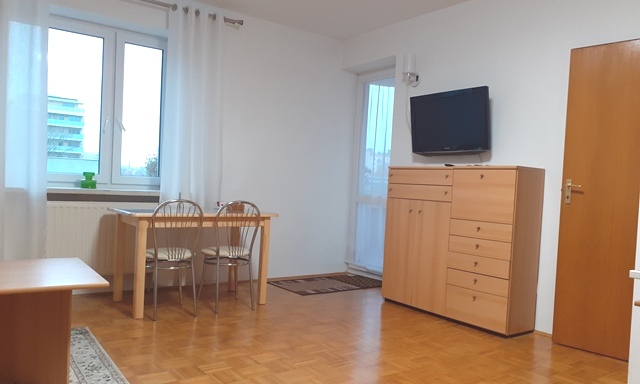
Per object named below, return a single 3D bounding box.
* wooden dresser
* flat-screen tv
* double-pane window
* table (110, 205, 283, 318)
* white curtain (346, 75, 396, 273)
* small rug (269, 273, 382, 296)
[{"bbox_3d":[1.126,0.408,4.133,0.369,1.211,1.269,2,1,-37],"label":"wooden dresser"},{"bbox_3d":[1.107,-0.593,4.221,0.090,0.500,0.800,-9,8,-37],"label":"flat-screen tv"},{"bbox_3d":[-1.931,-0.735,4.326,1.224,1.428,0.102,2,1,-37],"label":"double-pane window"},{"bbox_3d":[-1.030,0.530,4.067,1.158,0.747,0.694,2,1,-37],"label":"table"},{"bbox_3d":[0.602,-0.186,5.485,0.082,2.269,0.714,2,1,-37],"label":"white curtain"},{"bbox_3d":[0.088,0.937,5.108,1.081,0.015,0.658,2,1,-37],"label":"small rug"}]

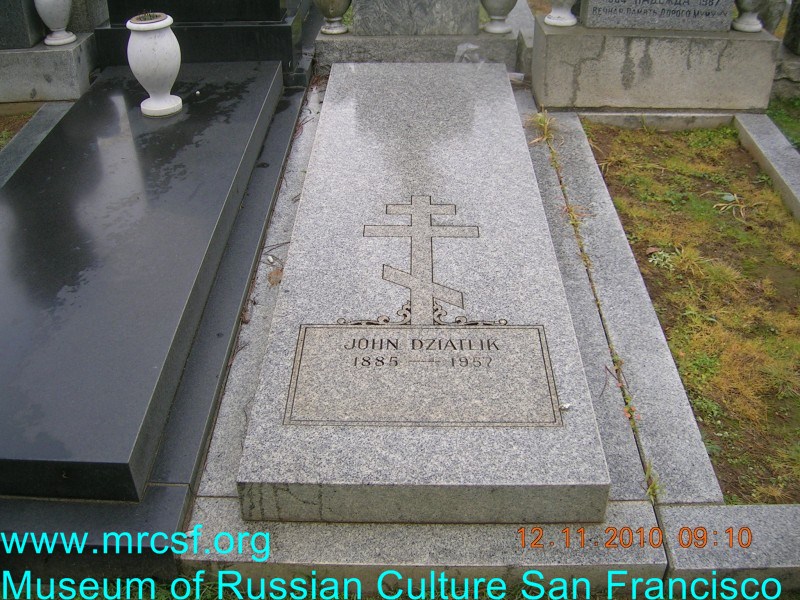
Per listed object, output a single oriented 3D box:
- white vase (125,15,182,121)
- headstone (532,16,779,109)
[{"bbox_3d":[-0.859,-0.824,2.848,0.185,0.317,0.185,0,37,0],"label":"white vase"},{"bbox_3d":[1.008,-0.938,3.221,0.884,0.277,0.227,0,37,0],"label":"headstone"}]

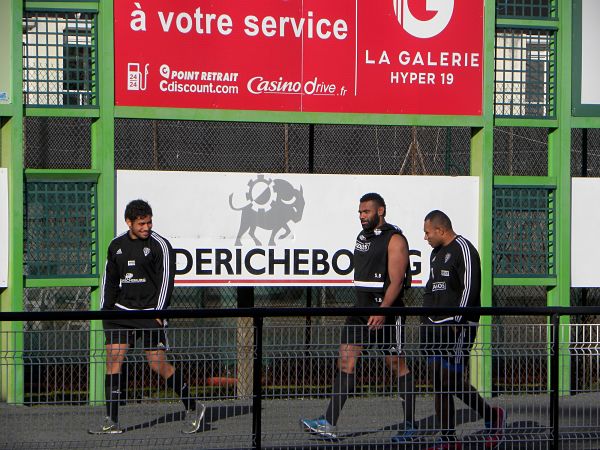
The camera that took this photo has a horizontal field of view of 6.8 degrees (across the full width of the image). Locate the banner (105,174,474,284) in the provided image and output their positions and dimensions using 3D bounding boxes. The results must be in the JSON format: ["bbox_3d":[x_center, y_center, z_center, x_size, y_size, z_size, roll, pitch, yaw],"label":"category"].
[{"bbox_3d":[0.030,0.046,44.700,3.870,1.000,0.050,0,0,-34],"label":"banner"}]

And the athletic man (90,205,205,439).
[{"bbox_3d":[-1.170,0.700,38.500,0.820,1.800,0.600,0,0,-40],"label":"athletic man"}]

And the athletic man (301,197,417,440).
[{"bbox_3d":[0.437,0.690,37.800,0.850,1.860,0.600,0,0,-21],"label":"athletic man"}]

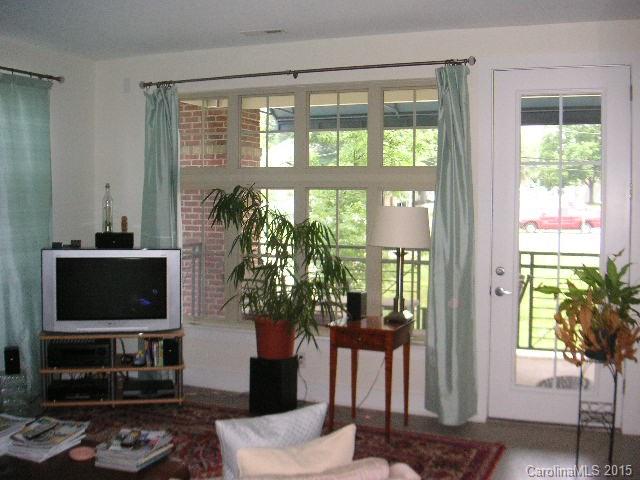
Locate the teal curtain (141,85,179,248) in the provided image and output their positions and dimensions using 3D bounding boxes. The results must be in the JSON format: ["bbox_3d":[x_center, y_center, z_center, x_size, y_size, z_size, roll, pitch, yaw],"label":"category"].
[{"bbox_3d":[-1.340,-0.033,5.644,0.350,2.470,0.130,2,4,21],"label":"teal curtain"}]

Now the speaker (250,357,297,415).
[{"bbox_3d":[-0.328,1.057,5.075,0.275,0.415,0.300,1,4,20],"label":"speaker"}]

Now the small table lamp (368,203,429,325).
[{"bbox_3d":[0.541,0.153,4.632,0.422,0.765,0.422,1,4,20],"label":"small table lamp"}]

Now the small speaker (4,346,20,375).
[{"bbox_3d":[-2.207,0.865,4.910,0.105,0.195,0.130,-2,4,-22],"label":"small speaker"}]

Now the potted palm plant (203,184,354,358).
[{"bbox_3d":[-0.333,0.230,4.915,0.980,1.250,0.800,2,4,21],"label":"potted palm plant"}]

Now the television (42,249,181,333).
[{"bbox_3d":[-1.601,0.365,5.423,1.010,0.628,0.560,-1,4,-9],"label":"television"}]

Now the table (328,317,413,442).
[{"bbox_3d":[0.342,0.929,4.619,0.460,0.740,0.430,2,4,21],"label":"table"}]

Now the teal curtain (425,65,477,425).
[{"bbox_3d":[0.924,0.043,4.763,0.357,2.460,0.140,1,4,20],"label":"teal curtain"}]

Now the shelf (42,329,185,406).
[{"bbox_3d":[-1.581,0.966,5.347,1.050,0.560,0.480,-1,4,-9],"label":"shelf"}]

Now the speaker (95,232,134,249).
[{"bbox_3d":[-1.543,0.002,5.146,0.285,0.116,0.130,0,4,-13],"label":"speaker"}]

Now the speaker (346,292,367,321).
[{"bbox_3d":[0.260,0.454,4.735,0.105,0.195,0.125,2,4,21],"label":"speaker"}]

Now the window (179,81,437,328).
[{"bbox_3d":[-0.091,-0.218,5.270,2.273,1.930,0.120,1,4,20],"label":"window"}]

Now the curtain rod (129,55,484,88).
[{"bbox_3d":[-0.217,-1.256,5.143,2.760,0.065,0.090,2,4,21],"label":"curtain rod"}]

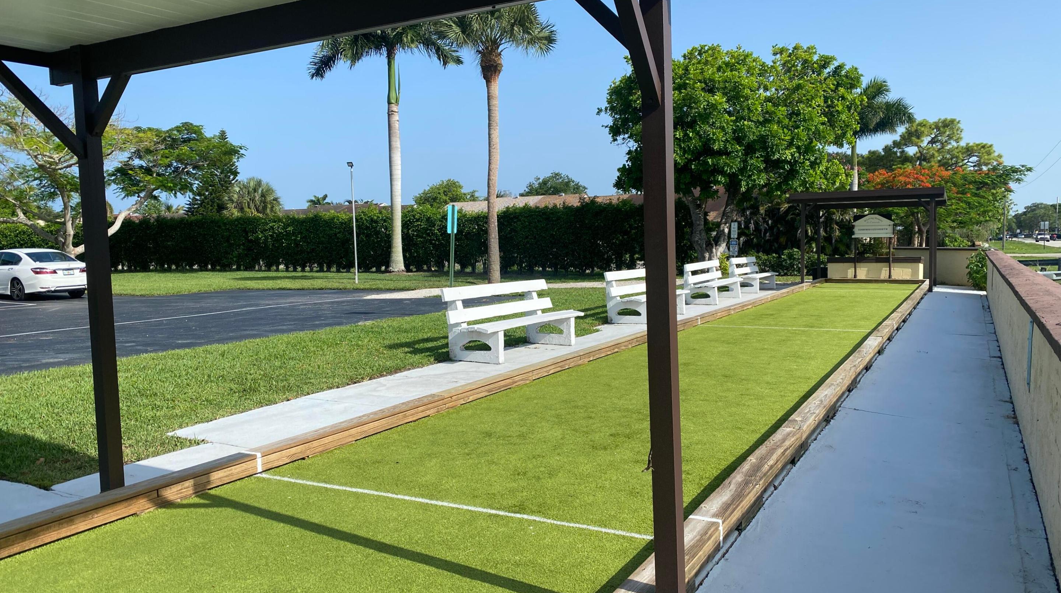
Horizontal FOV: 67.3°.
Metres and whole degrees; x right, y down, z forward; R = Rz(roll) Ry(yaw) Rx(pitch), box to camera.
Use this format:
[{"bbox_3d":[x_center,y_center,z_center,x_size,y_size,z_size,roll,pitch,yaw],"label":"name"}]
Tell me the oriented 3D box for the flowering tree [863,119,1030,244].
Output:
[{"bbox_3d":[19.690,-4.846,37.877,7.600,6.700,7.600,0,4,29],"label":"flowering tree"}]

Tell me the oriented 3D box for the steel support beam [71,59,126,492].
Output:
[{"bbox_3d":[-2.472,-0.095,4.558,0.090,2.511,0.090,0,4,29],"label":"steel support beam"}]

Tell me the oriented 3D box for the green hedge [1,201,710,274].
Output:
[{"bbox_3d":[-12.866,-2.739,43.721,47.407,3.000,1.700,0,4,29],"label":"green hedge"}]

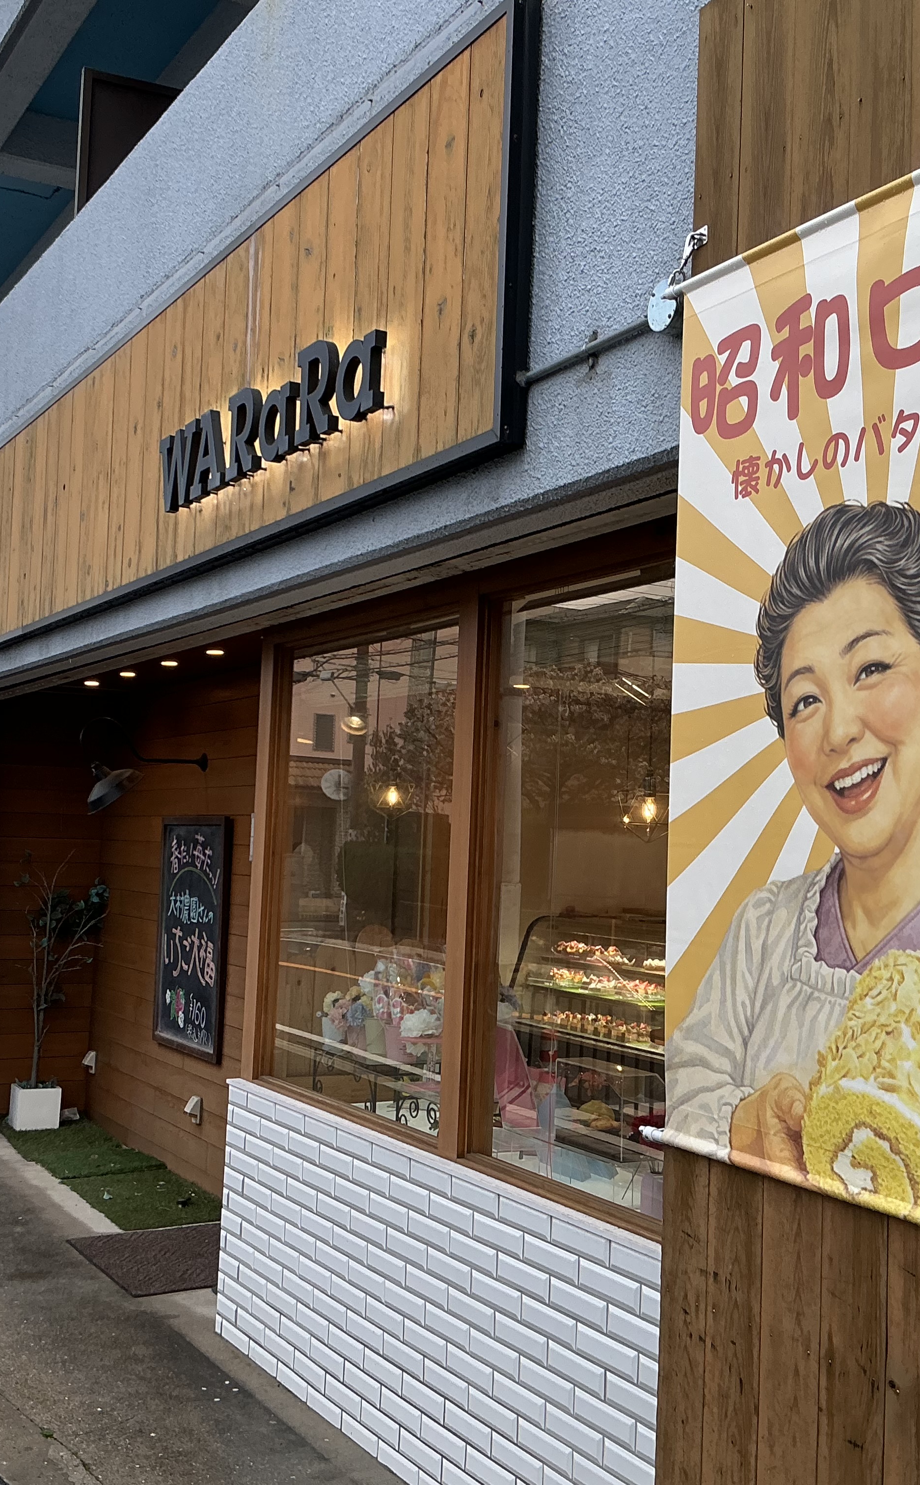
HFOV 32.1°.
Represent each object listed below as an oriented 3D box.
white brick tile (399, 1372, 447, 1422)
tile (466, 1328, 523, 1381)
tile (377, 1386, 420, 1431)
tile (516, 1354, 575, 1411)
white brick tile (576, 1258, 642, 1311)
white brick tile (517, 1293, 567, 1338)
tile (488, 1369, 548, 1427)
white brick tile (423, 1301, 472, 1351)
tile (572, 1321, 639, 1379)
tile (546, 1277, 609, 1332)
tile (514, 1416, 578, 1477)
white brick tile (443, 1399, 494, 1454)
[{"bbox_3d":[-0.097,1.665,4.071,0.014,0.061,0.226,4,-4,-29],"label":"white brick tile"},{"bbox_3d":[0.085,1.478,3.848,0.015,0.063,0.228,4,-4,-29],"label":"tile"},{"bbox_3d":[-0.155,1.738,4.167,0.014,0.061,0.226,4,-4,-29],"label":"tile"},{"bbox_3d":[0.200,1.468,3.668,0.014,0.062,0.228,4,-4,-29],"label":"tile"},{"bbox_3d":[0.315,1.151,3.398,0.014,0.061,0.226,4,-4,-29],"label":"white brick tile"},{"bbox_3d":[0.204,1.308,3.611,0.020,0.067,0.228,4,-4,-29],"label":"white brick tile"},{"bbox_3d":[0.140,1.542,3.741,0.015,0.063,0.228,4,-4,-29],"label":"tile"},{"bbox_3d":[-0.032,1.454,3.984,0.014,0.061,0.226,4,-4,-29],"label":"white brick tile"},{"bbox_3d":[0.320,1.319,3.448,0.015,0.063,0.228,4,-4,-29],"label":"tile"},{"bbox_3d":[0.265,1.253,3.579,0.014,0.062,0.228,4,-4,-29],"label":"tile"},{"bbox_3d":[0.194,1.609,3.658,0.014,0.062,0.228,4,-4,-29],"label":"tile"},{"bbox_3d":[0.021,1.668,3.890,0.020,0.067,0.228,4,-4,-29],"label":"white brick tile"}]

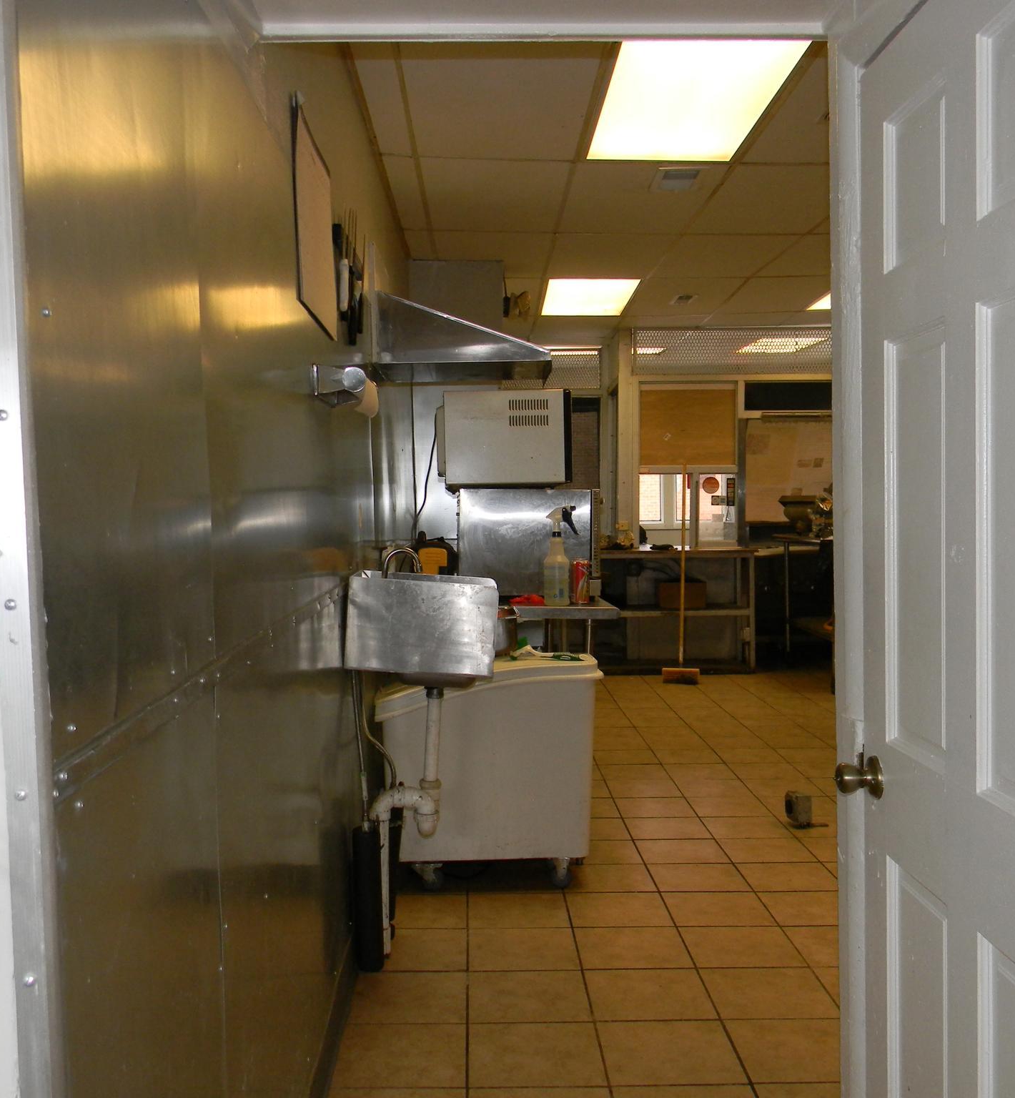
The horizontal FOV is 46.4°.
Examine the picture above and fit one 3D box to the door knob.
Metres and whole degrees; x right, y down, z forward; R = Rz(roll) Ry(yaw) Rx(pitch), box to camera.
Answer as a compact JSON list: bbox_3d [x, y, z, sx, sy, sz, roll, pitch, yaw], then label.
[{"bbox_3d":[0.543,0.353,1.830,0.063,0.065,0.065,0,2,-2],"label":"door knob"}]

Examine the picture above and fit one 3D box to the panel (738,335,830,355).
[{"bbox_3d":[2.298,-1.740,10.084,0.570,0.050,1.180,0,2,-1],"label":"panel"}]

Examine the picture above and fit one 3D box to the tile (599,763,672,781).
[{"bbox_3d":[0.584,1.032,5.447,0.302,0.010,0.302,0,2,-2],"label":"tile"}]

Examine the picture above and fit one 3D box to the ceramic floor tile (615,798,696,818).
[{"bbox_3d":[0.603,1.056,4.834,0.302,0.010,0.302,0,2,-2],"label":"ceramic floor tile"}]

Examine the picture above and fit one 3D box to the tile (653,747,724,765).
[{"bbox_3d":[0.878,1.020,5.763,0.302,0.010,0.302,0,2,-2],"label":"tile"}]

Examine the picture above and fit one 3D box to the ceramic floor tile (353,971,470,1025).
[{"bbox_3d":[-0.254,1.141,3.000,0.292,0.010,0.302,0,2,-2],"label":"ceramic floor tile"}]

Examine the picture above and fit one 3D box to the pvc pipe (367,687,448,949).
[{"bbox_3d":[-0.275,0.742,3.250,0.225,0.705,0.160,0,2,-2],"label":"pvc pipe"}]

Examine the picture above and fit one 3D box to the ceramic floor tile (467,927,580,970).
[{"bbox_3d":[0.044,1.146,3.371,0.305,0.010,0.305,0,2,-2],"label":"ceramic floor tile"}]

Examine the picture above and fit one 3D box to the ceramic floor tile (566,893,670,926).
[{"bbox_3d":[0.346,1.133,3.692,0.305,0.010,0.305,0,2,-2],"label":"ceramic floor tile"}]

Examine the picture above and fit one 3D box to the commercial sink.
[{"bbox_3d":[-0.225,0.217,3.241,0.387,0.290,0.320,3,2,-2],"label":"commercial sink"}]

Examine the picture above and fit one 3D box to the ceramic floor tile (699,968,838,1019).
[{"bbox_3d":[0.666,1.140,3.030,0.302,0.010,0.302,0,2,-2],"label":"ceramic floor tile"}]

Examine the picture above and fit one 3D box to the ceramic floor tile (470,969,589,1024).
[{"bbox_3d":[0.052,1.127,2.975,0.302,0.010,0.302,0,2,-2],"label":"ceramic floor tile"}]

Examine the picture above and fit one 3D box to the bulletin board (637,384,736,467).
[{"bbox_3d":[1.381,-0.931,9.050,0.750,0.610,0.030,0,2,-2],"label":"bulletin board"}]

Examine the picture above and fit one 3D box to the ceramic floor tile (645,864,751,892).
[{"bbox_3d":[0.631,1.092,3.914,0.302,0.010,0.302,0,2,-2],"label":"ceramic floor tile"}]

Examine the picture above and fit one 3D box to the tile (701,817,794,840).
[{"bbox_3d":[0.925,1.087,4.599,0.304,0.010,0.304,0,2,-2],"label":"tile"}]

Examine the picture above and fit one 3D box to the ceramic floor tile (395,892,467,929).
[{"bbox_3d":[-0.278,1.133,3.672,0.305,0.010,0.305,0,2,-2],"label":"ceramic floor tile"}]

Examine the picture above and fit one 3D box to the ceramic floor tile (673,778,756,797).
[{"bbox_3d":[0.904,1.051,5.186,0.302,0.010,0.302,0,2,-2],"label":"ceramic floor tile"}]

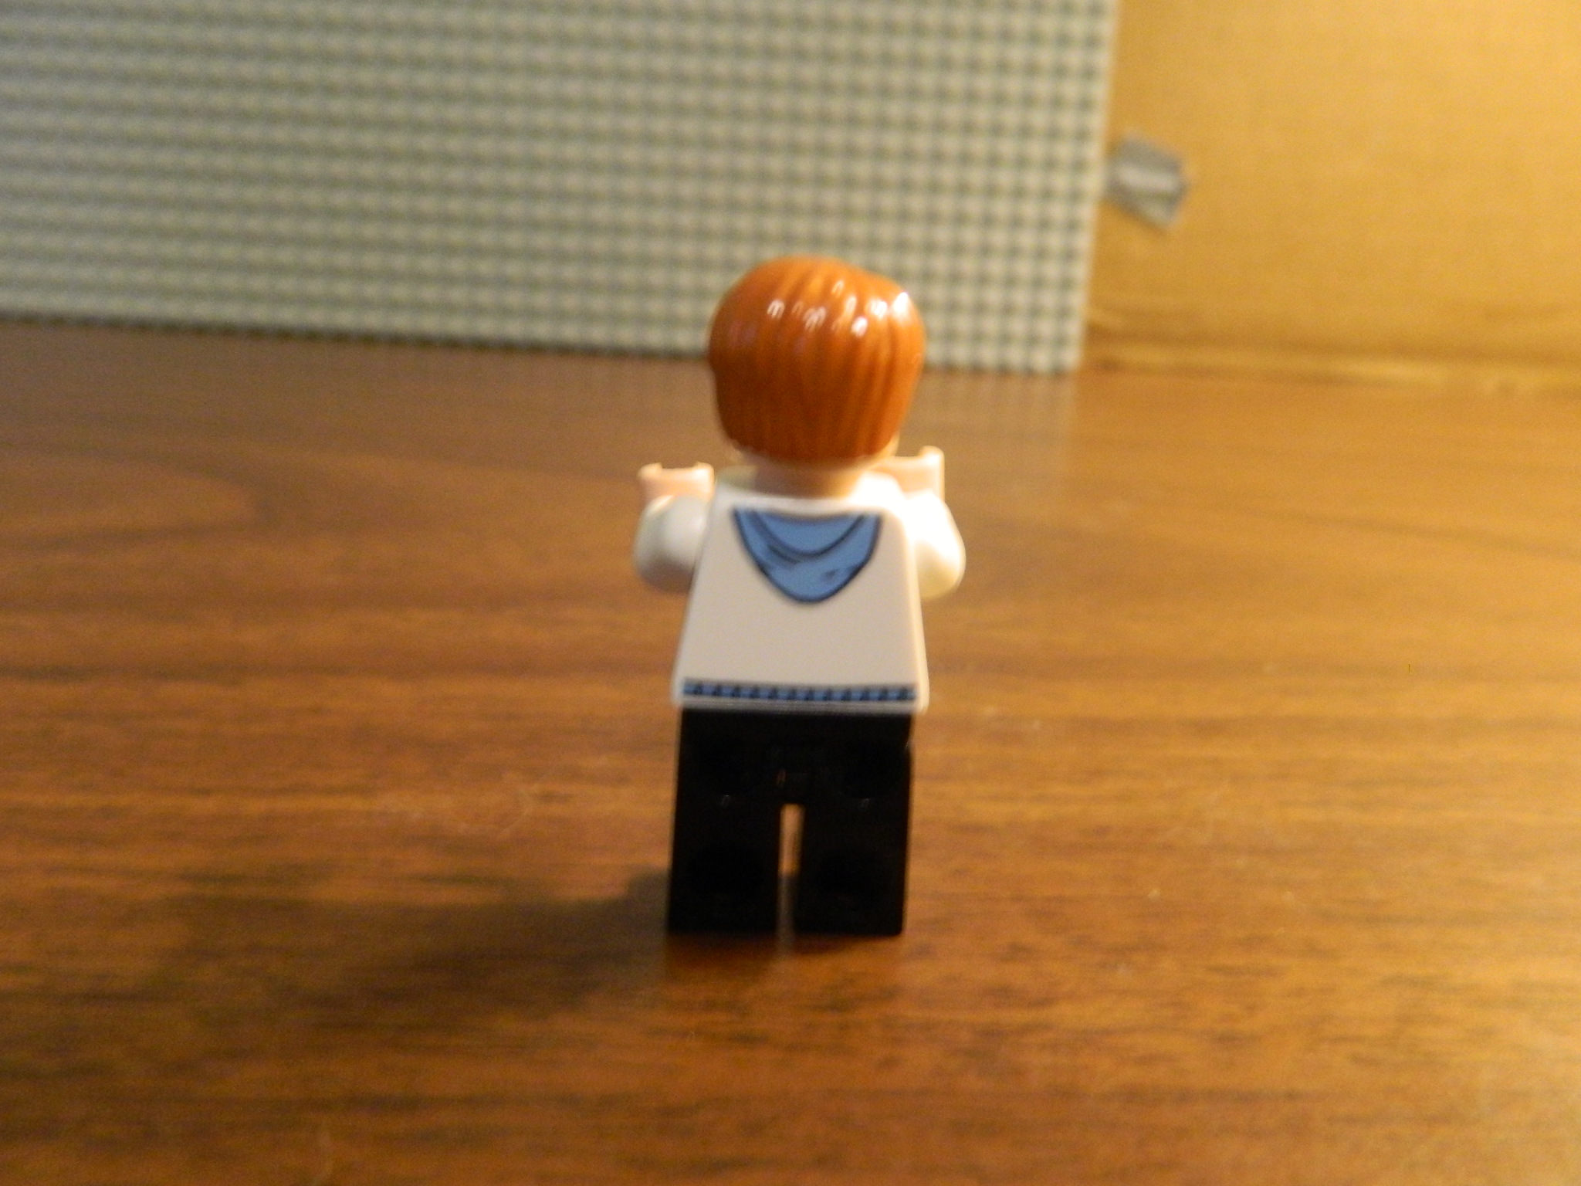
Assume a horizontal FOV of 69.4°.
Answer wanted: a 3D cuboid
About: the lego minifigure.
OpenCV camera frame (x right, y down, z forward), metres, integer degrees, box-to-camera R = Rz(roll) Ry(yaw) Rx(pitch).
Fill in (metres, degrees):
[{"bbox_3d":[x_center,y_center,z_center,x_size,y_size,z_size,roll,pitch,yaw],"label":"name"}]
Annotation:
[{"bbox_3d":[0.001,0.000,0.076,0.022,0.042,0.018,2,19,-4],"label":"lego minifigure"}]

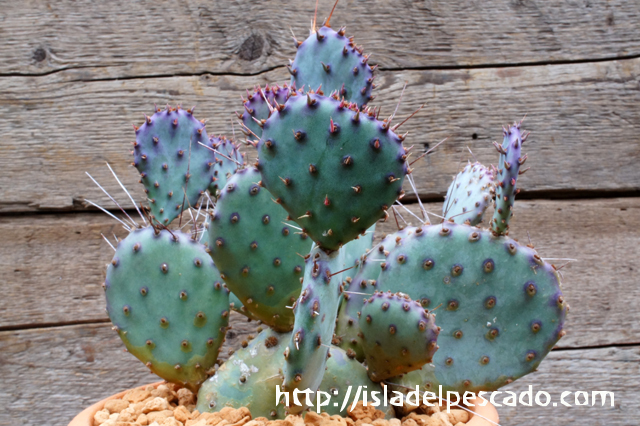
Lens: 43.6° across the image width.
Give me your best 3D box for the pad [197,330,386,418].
[{"bbox_3d":[-0.017,0.104,0.520,0.120,0.057,0.042,-1,5,0],"label":"pad"}]

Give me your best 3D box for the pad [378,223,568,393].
[{"bbox_3d":[0.102,0.063,0.535,0.120,0.108,0.021,6,0,11],"label":"pad"}]

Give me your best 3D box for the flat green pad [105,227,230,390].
[{"bbox_3d":[-0.091,0.062,0.520,0.079,0.108,0.018,-11,-1,4],"label":"flat green pad"}]

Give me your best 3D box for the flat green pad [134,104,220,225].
[{"bbox_3d":[-0.097,-0.031,0.535,0.053,0.079,0.015,4,2,-6],"label":"flat green pad"}]

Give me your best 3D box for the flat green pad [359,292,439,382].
[{"bbox_3d":[0.048,0.077,0.490,0.044,0.051,0.024,15,19,4],"label":"flat green pad"}]

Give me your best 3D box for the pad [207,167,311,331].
[{"bbox_3d":[-0.039,0.023,0.530,0.065,0.105,0.018,-14,0,-8],"label":"pad"}]

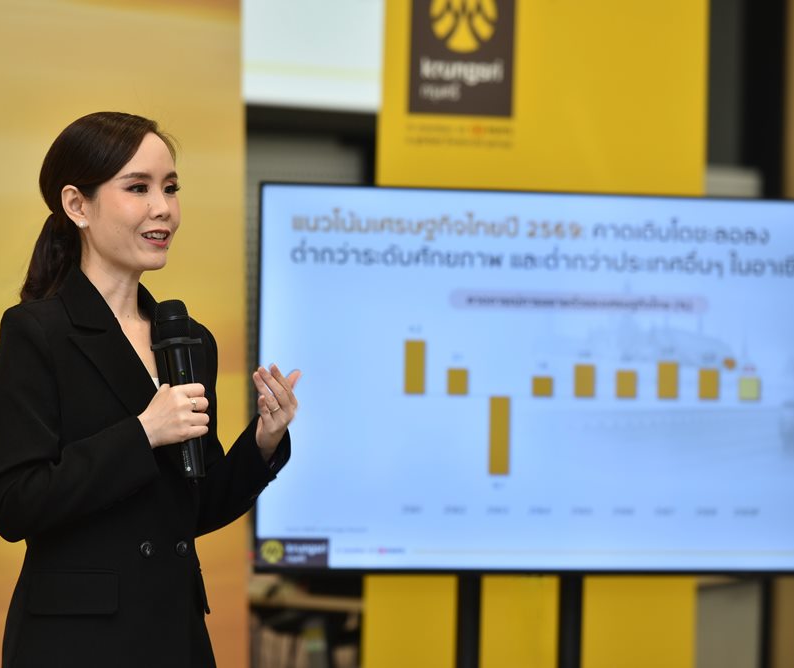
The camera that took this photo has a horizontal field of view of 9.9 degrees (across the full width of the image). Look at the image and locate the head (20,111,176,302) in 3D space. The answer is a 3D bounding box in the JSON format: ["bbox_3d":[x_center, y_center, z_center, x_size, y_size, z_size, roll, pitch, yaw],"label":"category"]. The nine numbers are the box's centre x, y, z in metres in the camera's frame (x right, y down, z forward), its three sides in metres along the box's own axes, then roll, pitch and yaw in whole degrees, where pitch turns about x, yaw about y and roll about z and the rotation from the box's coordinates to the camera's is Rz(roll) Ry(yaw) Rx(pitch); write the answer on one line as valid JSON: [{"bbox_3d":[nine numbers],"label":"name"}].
[{"bbox_3d":[-0.423,-0.184,6.580,0.235,0.262,0.168,1,0,37],"label":"head"}]

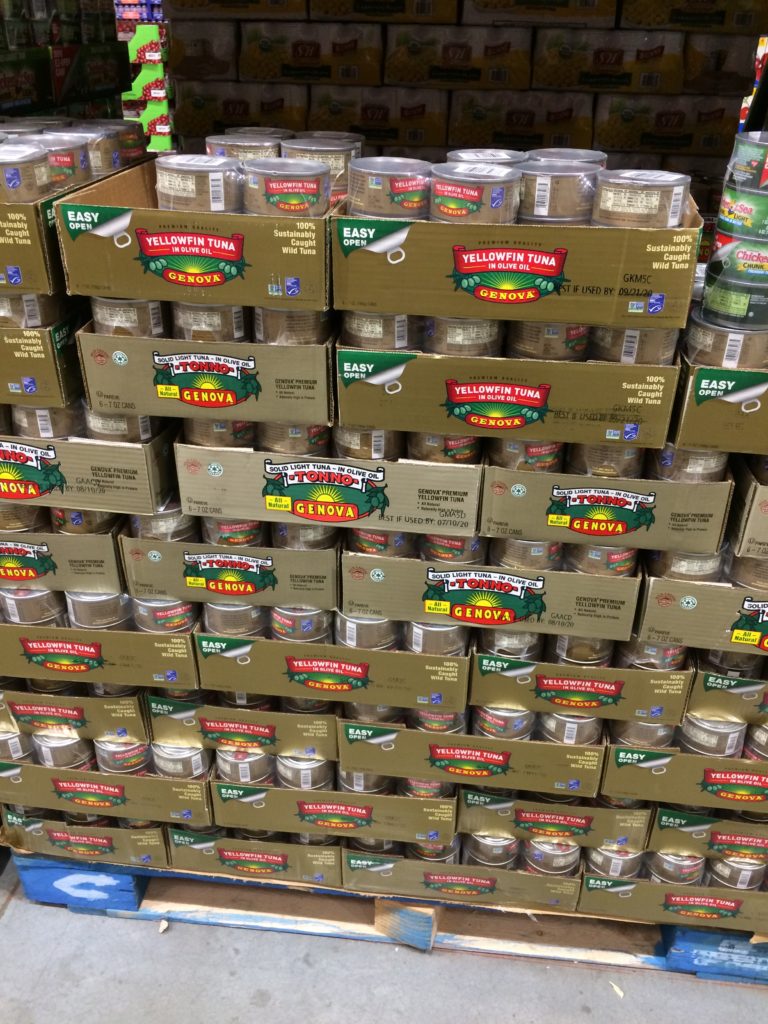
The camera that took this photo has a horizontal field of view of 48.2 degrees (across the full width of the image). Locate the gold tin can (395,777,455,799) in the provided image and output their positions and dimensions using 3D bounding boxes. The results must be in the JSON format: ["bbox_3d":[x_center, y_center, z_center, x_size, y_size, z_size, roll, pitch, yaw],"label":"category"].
[{"bbox_3d":[0.059,0.356,1.214,0.086,0.043,0.086,1,29,-1],"label":"gold tin can"}]

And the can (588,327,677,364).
[{"bbox_3d":[0.266,-0.187,0.909,0.087,0.044,0.087,4,30,5],"label":"can"}]

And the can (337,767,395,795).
[{"bbox_3d":[-0.026,0.350,1.220,0.086,0.043,0.086,1,29,-1],"label":"can"}]

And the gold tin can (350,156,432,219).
[{"bbox_3d":[0.007,-0.329,0.877,0.086,0.044,0.086,1,30,-1],"label":"gold tin can"}]

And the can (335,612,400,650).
[{"bbox_3d":[-0.022,0.138,1.135,0.086,0.043,0.086,1,29,-1],"label":"can"}]

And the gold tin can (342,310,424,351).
[{"bbox_3d":[-0.001,-0.208,0.953,0.086,0.043,0.086,1,29,-1],"label":"gold tin can"}]

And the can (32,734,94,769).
[{"bbox_3d":[-0.482,0.340,1.293,0.086,0.043,0.086,1,29,-1],"label":"can"}]

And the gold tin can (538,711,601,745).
[{"bbox_3d":[0.255,0.274,1.177,0.086,0.044,0.086,4,30,5],"label":"gold tin can"}]

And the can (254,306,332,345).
[{"bbox_3d":[-0.099,-0.214,0.947,0.086,0.043,0.086,1,29,-1],"label":"can"}]

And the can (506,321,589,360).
[{"bbox_3d":[0.175,-0.194,0.917,0.087,0.044,0.087,4,30,5],"label":"can"}]

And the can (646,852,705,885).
[{"bbox_3d":[0.425,0.492,1.252,0.086,0.043,0.086,1,29,-1],"label":"can"}]

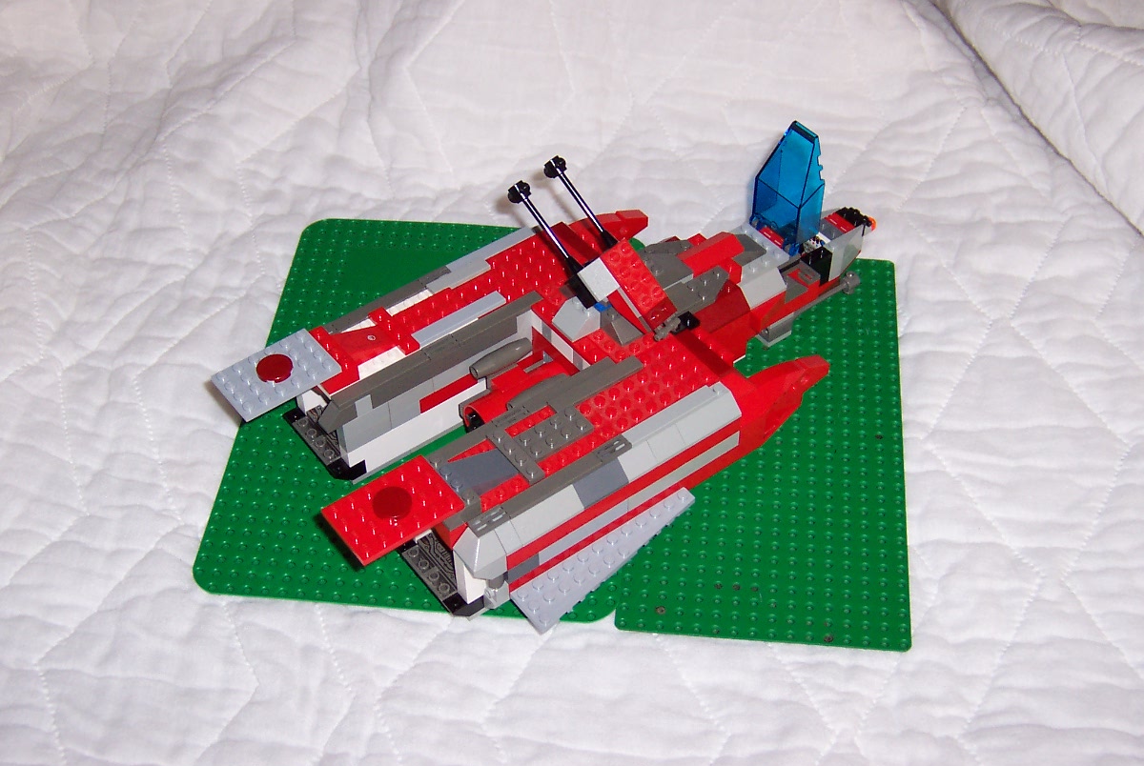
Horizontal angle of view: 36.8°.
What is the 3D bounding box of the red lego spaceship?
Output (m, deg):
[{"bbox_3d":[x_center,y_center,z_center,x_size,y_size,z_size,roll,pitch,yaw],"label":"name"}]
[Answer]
[{"bbox_3d":[0.015,-0.028,0.800,0.336,0.101,0.208,-29,52,-23],"label":"red lego spaceship"}]

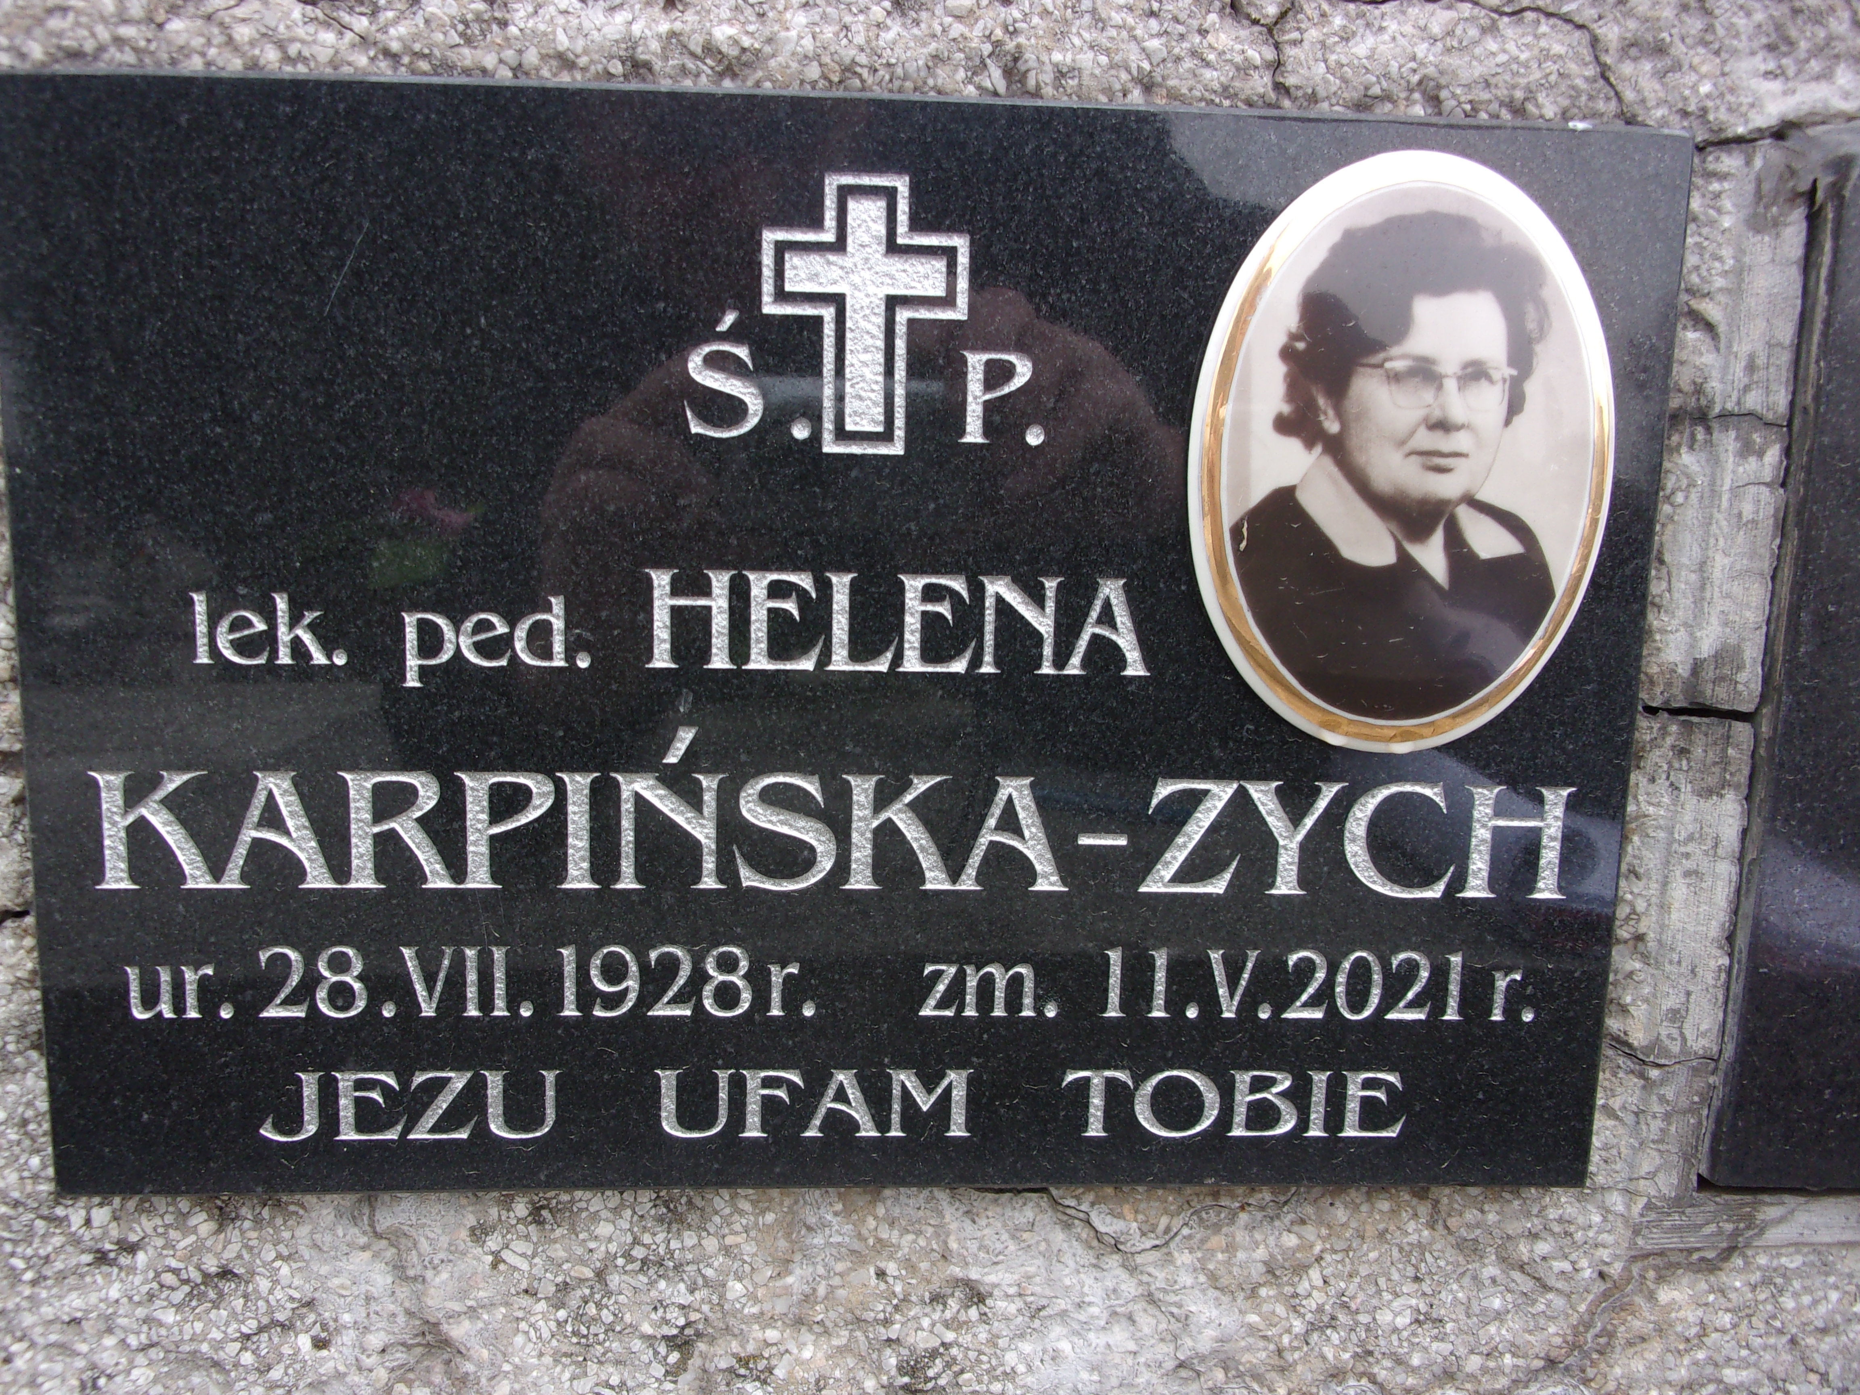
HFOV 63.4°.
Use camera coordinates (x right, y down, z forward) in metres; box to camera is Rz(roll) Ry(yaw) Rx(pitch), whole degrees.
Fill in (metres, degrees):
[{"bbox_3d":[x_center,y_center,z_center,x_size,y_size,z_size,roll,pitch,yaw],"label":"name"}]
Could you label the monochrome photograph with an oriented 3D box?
[{"bbox_3d":[0.090,-0.045,0.284,0.082,0.112,0.010,1,9,-3],"label":"monochrome photograph"}]

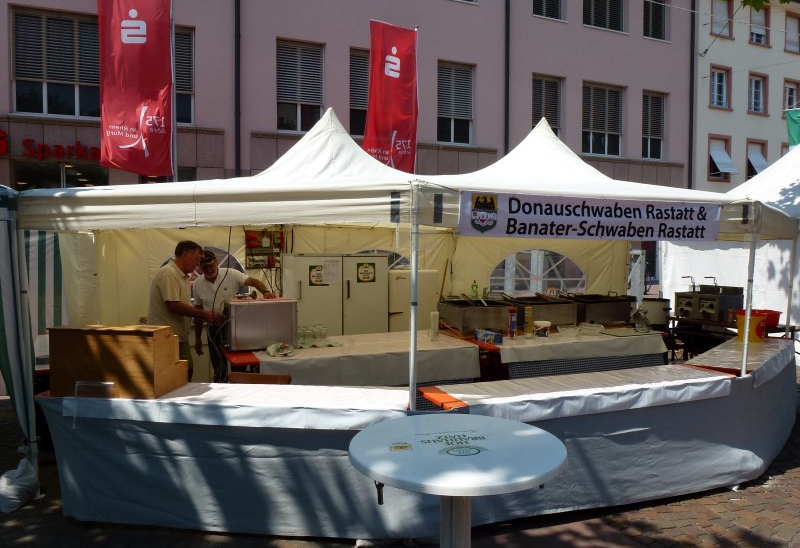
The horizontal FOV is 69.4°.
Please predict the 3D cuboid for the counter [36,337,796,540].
[{"bbox_3d":[0.979,1.076,4.288,6.500,0.780,1.550,-1,3,-20],"label":"counter"}]

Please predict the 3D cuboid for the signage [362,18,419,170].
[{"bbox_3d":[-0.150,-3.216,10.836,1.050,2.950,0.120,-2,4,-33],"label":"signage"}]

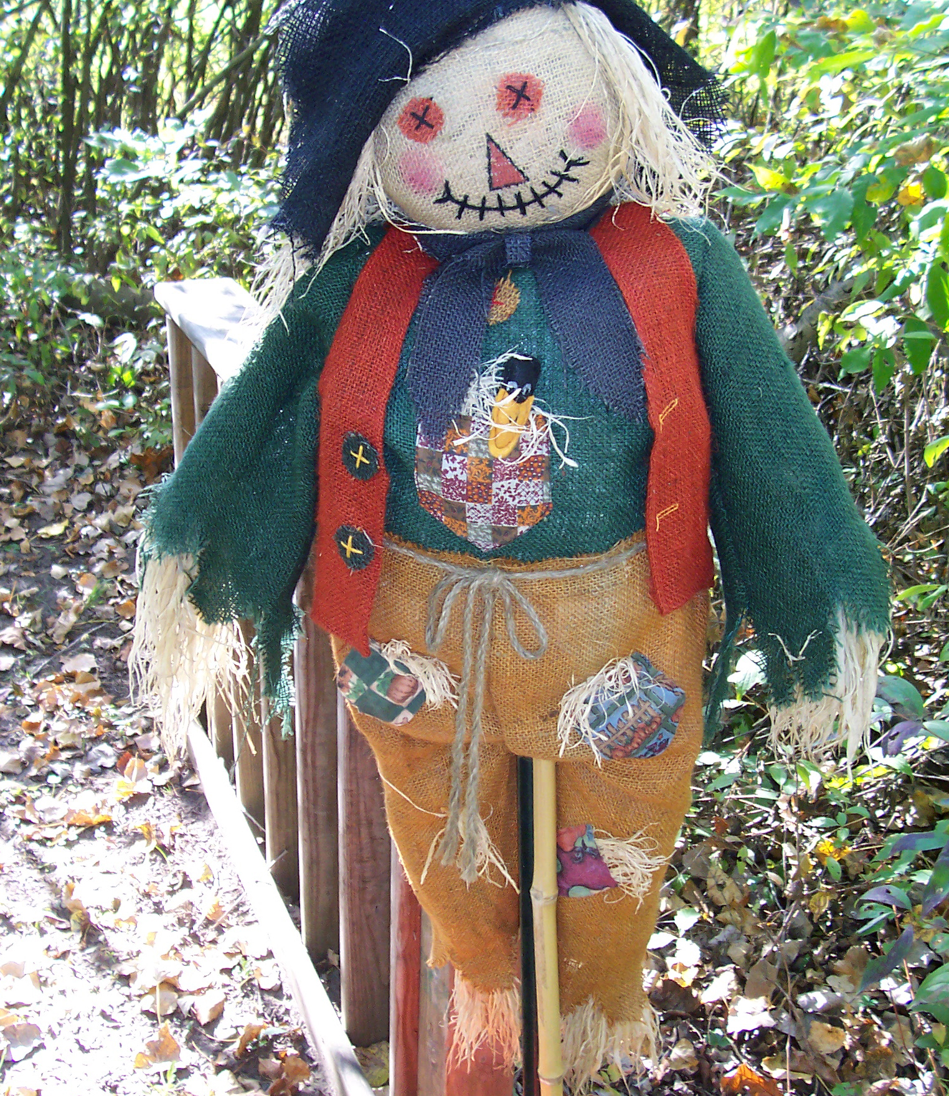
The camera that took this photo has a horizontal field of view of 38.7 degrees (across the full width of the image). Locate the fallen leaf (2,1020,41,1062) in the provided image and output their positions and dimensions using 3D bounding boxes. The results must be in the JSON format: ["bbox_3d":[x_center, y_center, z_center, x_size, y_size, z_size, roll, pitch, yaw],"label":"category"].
[{"bbox_3d":[-0.656,0.711,1.955,0.051,0.020,0.059,-18,30,-37],"label":"fallen leaf"}]

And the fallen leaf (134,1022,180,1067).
[{"bbox_3d":[-0.476,0.747,2.033,0.071,0.025,0.074,-4,23,-15],"label":"fallen leaf"}]

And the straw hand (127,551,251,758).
[{"bbox_3d":[-0.264,0.099,1.270,0.105,0.180,0.075,2,23,0],"label":"straw hand"}]

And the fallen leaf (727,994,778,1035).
[{"bbox_3d":[0.434,0.731,2.118,0.077,0.020,0.075,8,23,14],"label":"fallen leaf"}]

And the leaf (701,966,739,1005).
[{"bbox_3d":[0.395,0.704,2.178,0.085,0.020,0.050,-12,27,-31],"label":"leaf"}]

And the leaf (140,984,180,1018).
[{"bbox_3d":[-0.470,0.682,2.037,0.049,0.020,0.051,15,27,28],"label":"leaf"}]

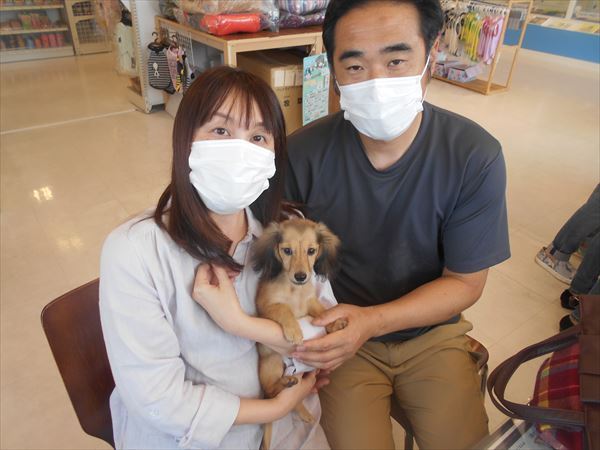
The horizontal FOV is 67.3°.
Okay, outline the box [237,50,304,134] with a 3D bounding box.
[{"bbox_3d":[-0.179,-1.076,3.739,0.410,0.550,0.470,-18,38,-30],"label":"box"}]

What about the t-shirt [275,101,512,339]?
[{"bbox_3d":[0.160,-0.010,0.985,0.510,0.550,0.320,4,32,9],"label":"t-shirt"}]

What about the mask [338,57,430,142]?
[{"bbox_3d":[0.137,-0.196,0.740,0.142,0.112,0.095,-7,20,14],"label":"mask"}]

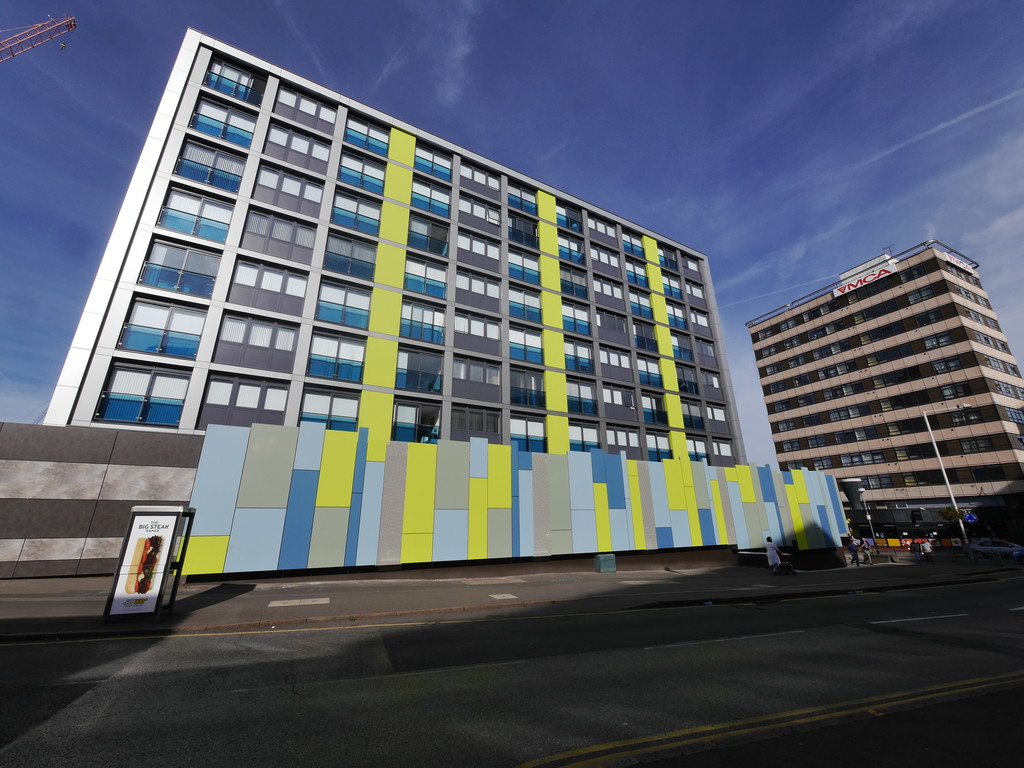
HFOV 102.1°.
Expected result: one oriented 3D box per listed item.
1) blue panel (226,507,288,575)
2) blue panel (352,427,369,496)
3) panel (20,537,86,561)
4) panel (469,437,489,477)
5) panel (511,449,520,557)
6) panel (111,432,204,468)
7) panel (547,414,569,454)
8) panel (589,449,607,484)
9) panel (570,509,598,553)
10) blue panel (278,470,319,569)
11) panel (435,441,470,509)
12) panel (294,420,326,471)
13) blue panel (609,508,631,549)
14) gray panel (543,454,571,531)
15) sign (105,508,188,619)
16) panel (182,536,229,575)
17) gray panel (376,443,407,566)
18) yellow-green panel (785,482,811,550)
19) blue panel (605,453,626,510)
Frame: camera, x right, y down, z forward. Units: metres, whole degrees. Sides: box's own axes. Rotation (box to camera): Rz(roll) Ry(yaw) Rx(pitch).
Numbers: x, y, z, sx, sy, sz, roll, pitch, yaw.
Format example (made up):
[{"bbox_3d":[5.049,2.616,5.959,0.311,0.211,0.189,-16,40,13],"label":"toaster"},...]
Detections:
[{"bbox_3d":[-7.912,4.830,12.852,1.403,1.813,0.080,9,-21,-28],"label":"blue panel"},{"bbox_3d":[-5.810,2.926,15.940,0.362,2.511,0.050,10,-22,-27],"label":"blue panel"},{"bbox_3d":[-12.007,4.348,10.875,1.166,0.524,0.080,9,-21,-28],"label":"panel"},{"bbox_3d":[-1.447,3.239,18.130,0.847,1.751,0.080,9,-22,-27],"label":"panel"},{"bbox_3d":[0.147,4.897,17.769,0.365,4.703,0.080,9,-21,-28],"label":"panel"},{"bbox_3d":[-10.615,1.994,12.480,2.072,0.978,0.080,9,-21,-28],"label":"panel"},{"bbox_3d":[2.828,3.279,25.183,1.564,2.473,0.050,10,-22,-27],"label":"panel"},{"bbox_3d":[4.273,4.057,20.456,0.845,1.650,0.080,9,-21,-28],"label":"panel"},{"bbox_3d":[3.320,6.755,18.990,1.430,1.852,0.080,9,-21,-28],"label":"panel"},{"bbox_3d":[-7.291,4.612,14.256,0.847,3.220,0.080,9,-22,-27],"label":"blue panel"},{"bbox_3d":[-2.492,3.840,17.555,1.486,2.852,0.050,10,-22,-27],"label":"panel"},{"bbox_3d":[-6.971,2.155,14.331,0.796,1.652,0.080,9,-21,-28],"label":"panel"},{"bbox_3d":[5.426,7.377,20.933,1.173,1.986,0.050,10,-22,-27],"label":"blue panel"},{"bbox_3d":[2.133,4.861,18.739,1.122,3.325,0.080,9,-21,-28],"label":"gray panel"},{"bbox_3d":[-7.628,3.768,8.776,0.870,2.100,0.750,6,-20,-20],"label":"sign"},{"bbox_3d":[-9.505,5.262,12.743,1.228,1.079,0.080,9,-22,-27],"label":"panel"},{"bbox_3d":[-4.332,4.296,15.139,0.809,4.252,0.080,9,-21,-28],"label":"gray panel"},{"bbox_3d":[20.753,9.678,30.208,1.174,4.502,0.080,10,-22,-27],"label":"yellow-green panel"},{"bbox_3d":[5.413,5.104,21.724,1.160,2.780,0.050,10,-22,-27],"label":"blue panel"}]

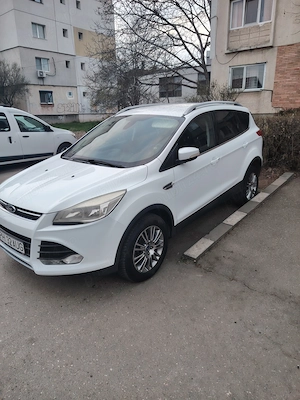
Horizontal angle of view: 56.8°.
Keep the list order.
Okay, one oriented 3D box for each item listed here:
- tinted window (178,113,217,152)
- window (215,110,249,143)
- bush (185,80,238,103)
[{"bbox_3d":[0.552,-0.759,3.272,0.110,0.520,1.000,-12,7,44],"label":"tinted window"},{"bbox_3d":[1.206,-1.092,4.053,0.120,0.450,1.340,-12,7,44],"label":"window"},{"bbox_3d":[2.004,-2.599,9.006,1.800,2.400,1.700,2,18,12],"label":"bush"}]

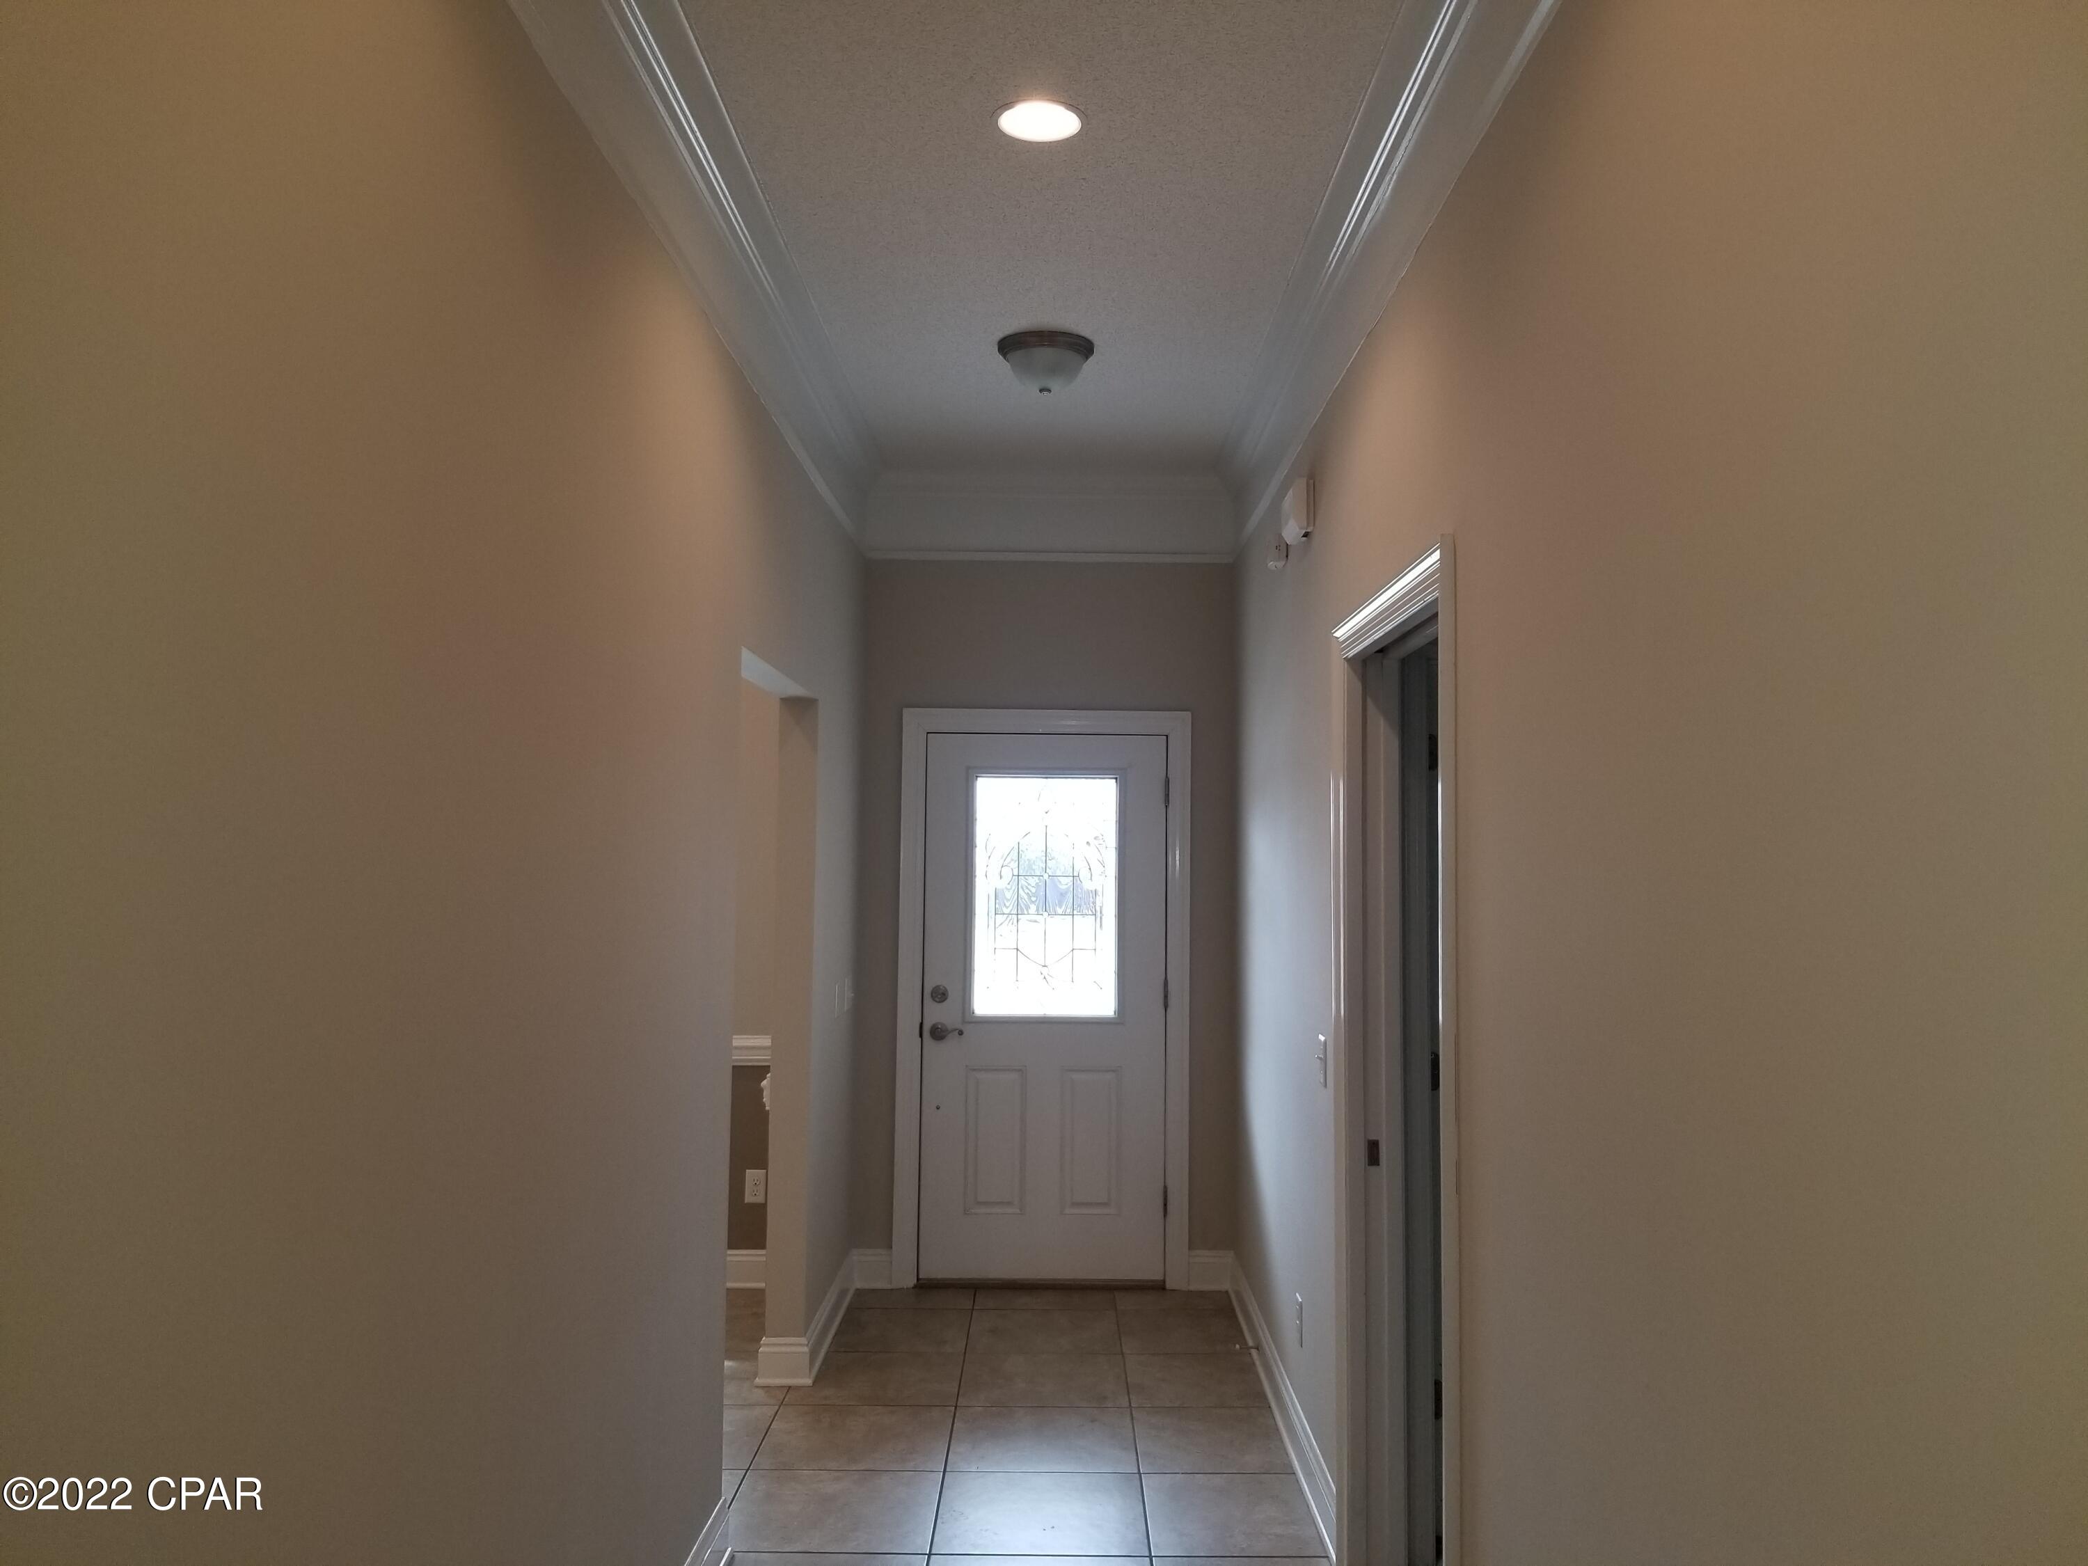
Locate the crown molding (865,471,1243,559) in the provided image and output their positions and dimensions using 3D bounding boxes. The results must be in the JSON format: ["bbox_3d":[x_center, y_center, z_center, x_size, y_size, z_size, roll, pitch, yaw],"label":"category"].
[{"bbox_3d":[0.025,-1.008,5.948,1.411,0.330,0.085,1,-3,1],"label":"crown molding"}]

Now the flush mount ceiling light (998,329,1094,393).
[{"bbox_3d":[0.007,-1.175,4.499,0.272,0.152,0.272,1,-3,1],"label":"flush mount ceiling light"}]

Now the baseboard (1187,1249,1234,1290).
[{"bbox_3d":[0.620,1.821,5.822,0.162,0.140,0.022,1,-3,1],"label":"baseboard"}]

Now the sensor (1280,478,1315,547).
[{"bbox_3d":[0.679,-0.724,4.203,0.060,0.138,0.190,1,-3,1],"label":"sensor"}]

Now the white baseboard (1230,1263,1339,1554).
[{"bbox_3d":[0.679,1.761,4.705,0.022,0.140,2.258,1,-3,1],"label":"white baseboard"}]

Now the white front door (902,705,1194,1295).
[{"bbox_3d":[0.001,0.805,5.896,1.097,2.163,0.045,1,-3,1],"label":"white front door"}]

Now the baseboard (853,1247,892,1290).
[{"bbox_3d":[-0.634,1.808,5.835,0.152,0.140,0.022,1,-3,1],"label":"baseboard"}]

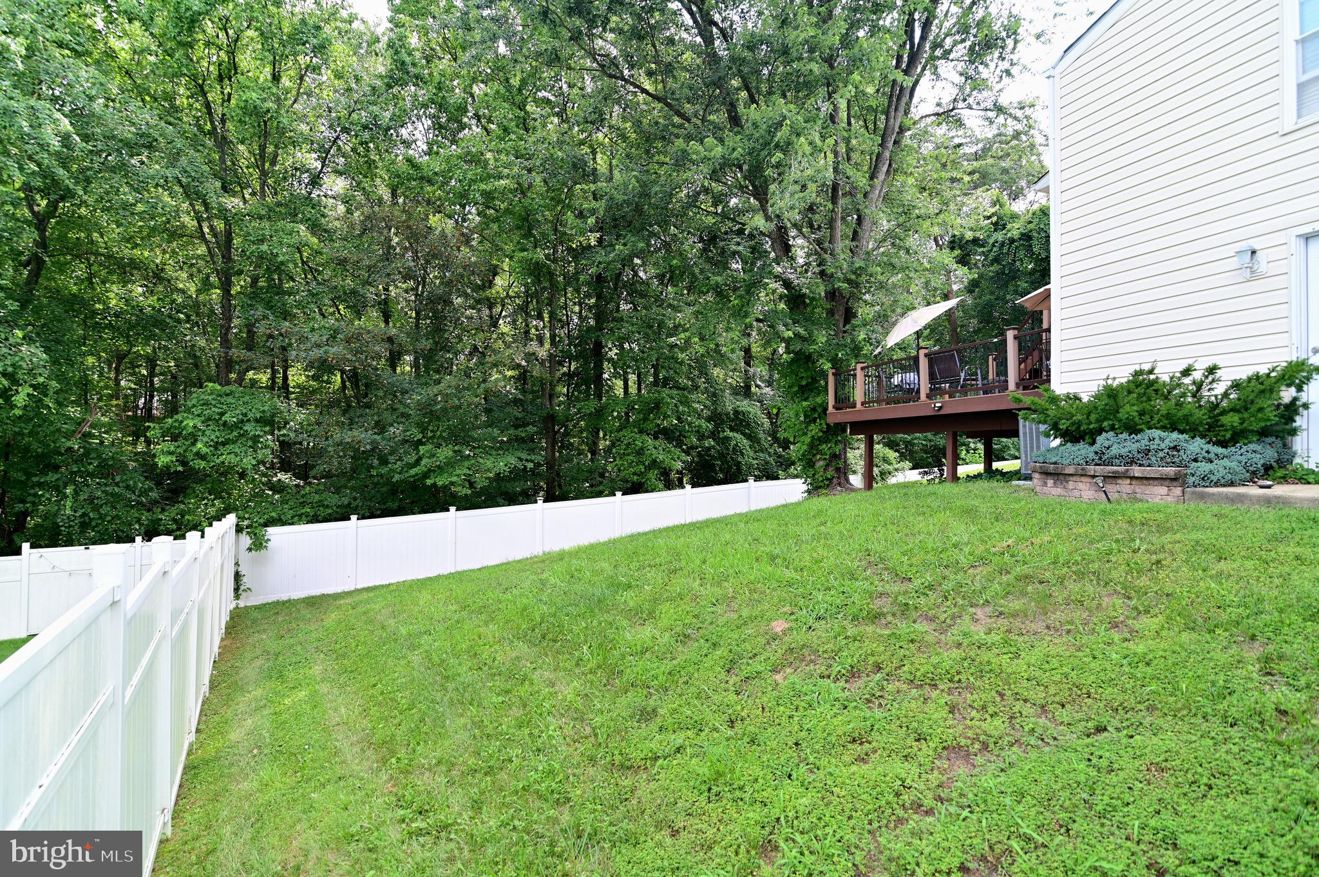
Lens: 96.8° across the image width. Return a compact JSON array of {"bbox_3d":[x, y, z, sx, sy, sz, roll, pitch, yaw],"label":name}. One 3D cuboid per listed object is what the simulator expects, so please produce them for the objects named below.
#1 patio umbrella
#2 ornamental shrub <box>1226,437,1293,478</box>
[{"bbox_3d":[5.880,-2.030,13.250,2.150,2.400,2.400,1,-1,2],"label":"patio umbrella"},{"bbox_3d":[4.990,0.165,4.870,0.500,0.350,0.450,1,-1,-21],"label":"ornamental shrub"}]

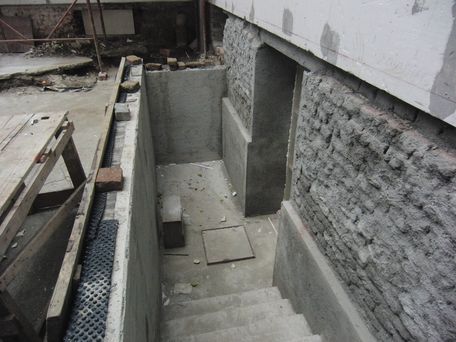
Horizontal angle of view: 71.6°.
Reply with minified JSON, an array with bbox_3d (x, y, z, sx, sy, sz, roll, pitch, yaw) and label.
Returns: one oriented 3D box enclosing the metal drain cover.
[{"bbox_3d":[-0.007,0.847,3.726,0.530,0.030,0.535,-6,32,-11],"label":"metal drain cover"}]

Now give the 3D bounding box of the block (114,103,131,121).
[{"bbox_3d":[-0.827,-0.468,2.508,0.102,0.068,0.185,-8,33,-14],"label":"block"}]

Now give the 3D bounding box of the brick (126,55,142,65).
[{"bbox_3d":[-1.218,-1.449,4.130,0.185,0.065,0.150,-1,32,-4],"label":"brick"}]

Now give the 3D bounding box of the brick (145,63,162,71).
[{"bbox_3d":[-1.061,-1.487,4.538,0.220,0.065,0.110,-6,33,-12],"label":"brick"}]

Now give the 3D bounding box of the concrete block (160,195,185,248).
[{"bbox_3d":[-0.705,0.639,4.023,0.228,0.399,0.522,-5,30,-11],"label":"concrete block"}]

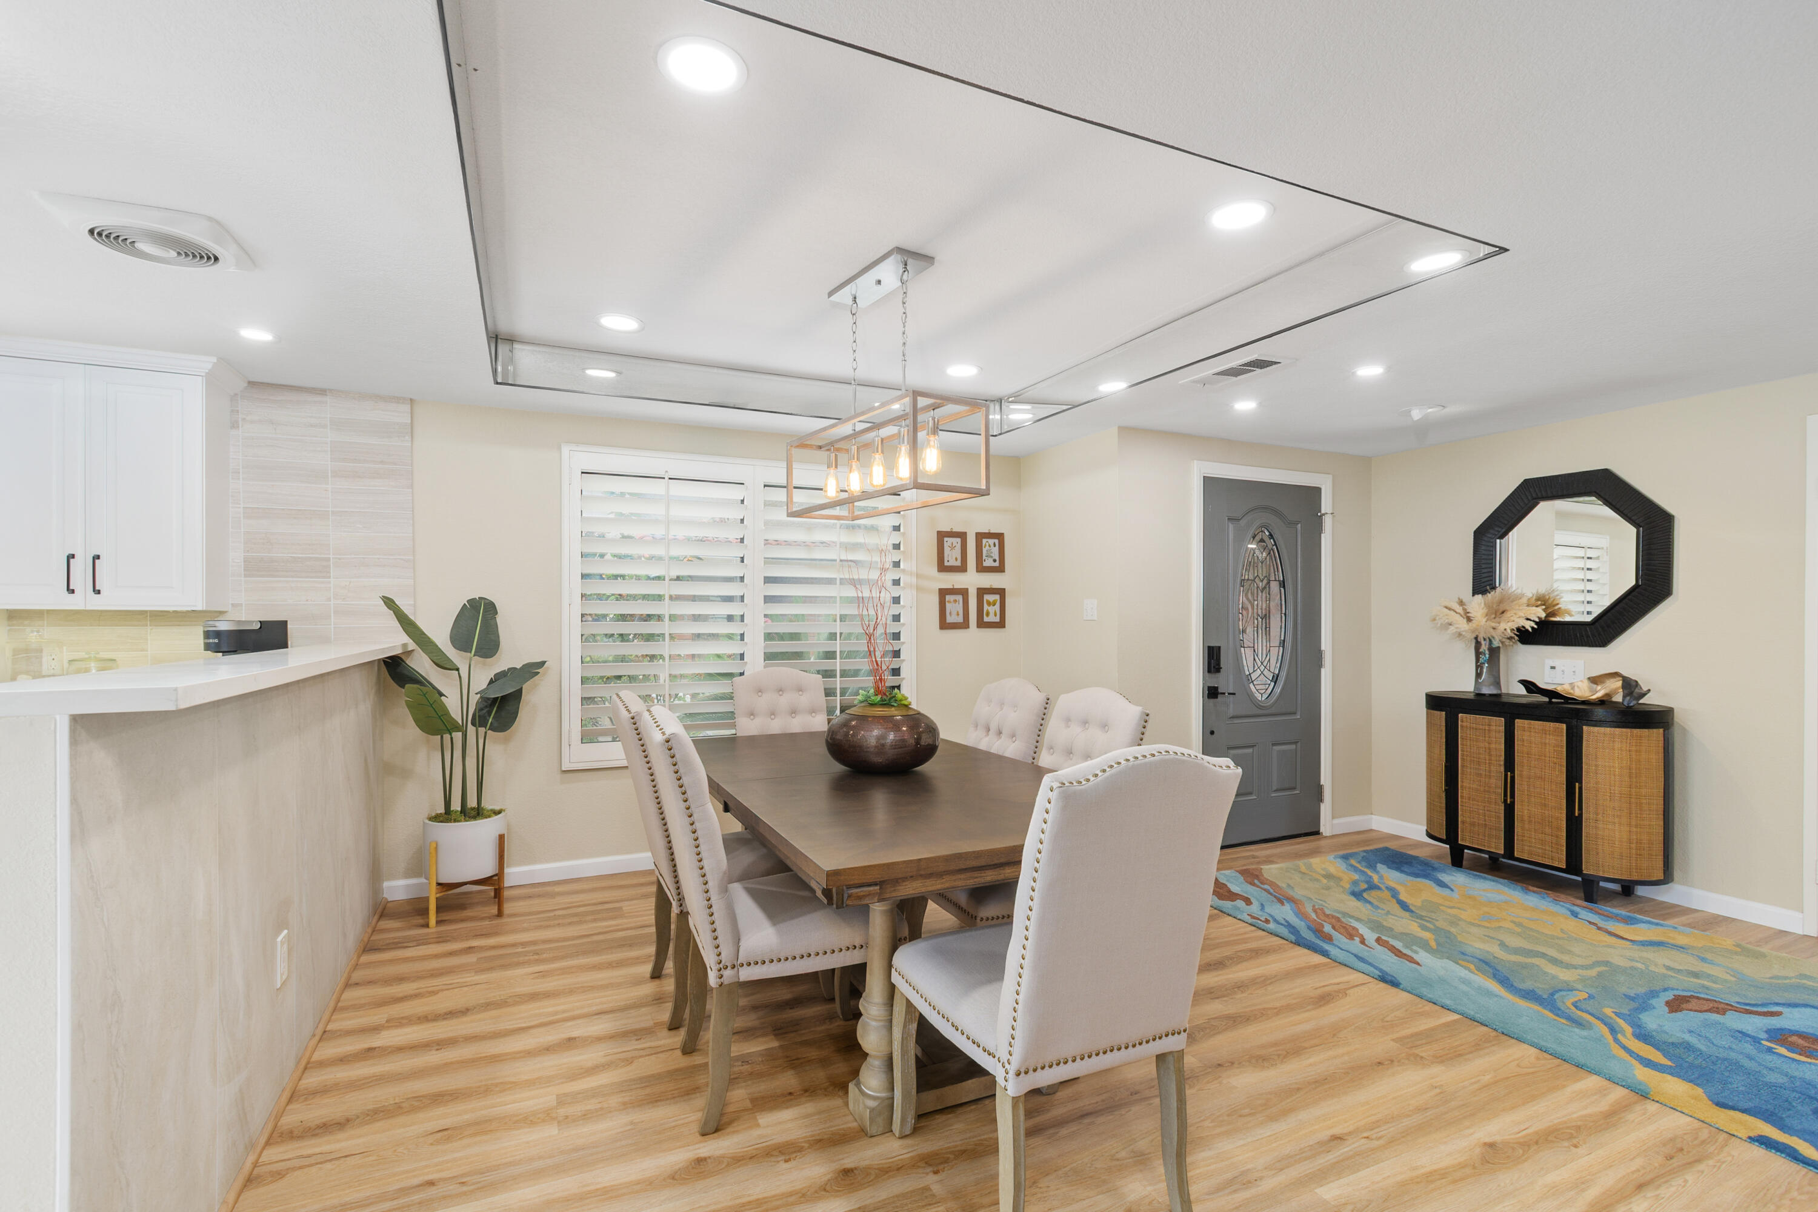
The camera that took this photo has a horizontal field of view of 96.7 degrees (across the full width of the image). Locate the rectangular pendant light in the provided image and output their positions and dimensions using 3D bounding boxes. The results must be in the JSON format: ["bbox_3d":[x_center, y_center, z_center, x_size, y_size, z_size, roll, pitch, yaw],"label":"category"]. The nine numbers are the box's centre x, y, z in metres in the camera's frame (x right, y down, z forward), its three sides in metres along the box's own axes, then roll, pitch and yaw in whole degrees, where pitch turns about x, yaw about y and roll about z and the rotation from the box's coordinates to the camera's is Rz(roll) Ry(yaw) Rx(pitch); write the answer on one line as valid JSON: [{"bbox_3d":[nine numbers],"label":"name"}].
[{"bbox_3d":[-0.108,-0.493,2.867,0.289,0.289,0.900,1,-1,-33],"label":"rectangular pendant light"}]

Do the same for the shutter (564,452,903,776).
[{"bbox_3d":[-0.824,0.014,4.364,1.919,1.604,0.080,0,-1,-25],"label":"shutter"}]

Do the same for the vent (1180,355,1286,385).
[{"bbox_3d":[1.339,-0.949,3.323,0.200,0.015,0.410,0,-1,-25],"label":"vent"}]

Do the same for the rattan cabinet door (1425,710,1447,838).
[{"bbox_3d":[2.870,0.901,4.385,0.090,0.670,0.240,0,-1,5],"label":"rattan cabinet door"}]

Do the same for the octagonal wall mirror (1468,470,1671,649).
[{"bbox_3d":[3.255,-0.224,4.009,0.045,0.848,0.854,0,-1,-25],"label":"octagonal wall mirror"}]

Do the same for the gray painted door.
[{"bbox_3d":[2.011,0.314,4.613,0.910,2.040,0.045,0,-1,-25],"label":"gray painted door"}]

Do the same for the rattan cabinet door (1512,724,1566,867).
[{"bbox_3d":[3.023,0.889,3.862,0.022,0.670,0.225,0,-1,-25],"label":"rattan cabinet door"}]

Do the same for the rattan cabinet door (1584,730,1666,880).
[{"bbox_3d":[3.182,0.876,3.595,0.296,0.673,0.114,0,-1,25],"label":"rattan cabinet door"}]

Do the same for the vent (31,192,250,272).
[{"bbox_3d":[-1.976,-0.956,2.123,0.335,0.045,0.335,0,-1,-25],"label":"vent"}]

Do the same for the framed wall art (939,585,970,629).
[{"bbox_3d":[0.275,0.020,4.935,0.204,0.247,0.020,0,-1,-25],"label":"framed wall art"}]

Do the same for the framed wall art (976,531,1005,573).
[{"bbox_3d":[0.509,-0.328,5.049,0.207,0.246,0.020,0,-1,-25],"label":"framed wall art"}]

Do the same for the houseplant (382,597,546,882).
[{"bbox_3d":[-1.947,0.566,3.542,0.645,1.210,0.520,0,-1,-25],"label":"houseplant"}]

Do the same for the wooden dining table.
[{"bbox_3d":[-0.127,0.944,2.832,1.065,0.762,2.120,0,-1,-25],"label":"wooden dining table"}]

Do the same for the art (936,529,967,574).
[{"bbox_3d":[0.265,-0.326,4.935,0.201,0.250,0.020,0,-1,-25],"label":"art"}]

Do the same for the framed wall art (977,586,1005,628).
[{"bbox_3d":[0.514,0.019,4.996,0.207,0.240,0.020,0,-1,-25],"label":"framed wall art"}]

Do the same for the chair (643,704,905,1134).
[{"bbox_3d":[-0.395,0.796,2.268,0.655,1.035,0.485,0,-1,-25],"label":"chair"}]

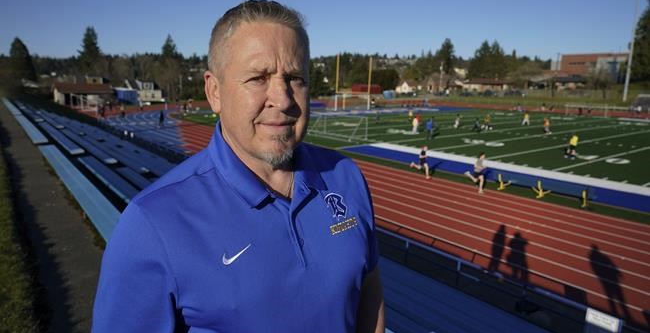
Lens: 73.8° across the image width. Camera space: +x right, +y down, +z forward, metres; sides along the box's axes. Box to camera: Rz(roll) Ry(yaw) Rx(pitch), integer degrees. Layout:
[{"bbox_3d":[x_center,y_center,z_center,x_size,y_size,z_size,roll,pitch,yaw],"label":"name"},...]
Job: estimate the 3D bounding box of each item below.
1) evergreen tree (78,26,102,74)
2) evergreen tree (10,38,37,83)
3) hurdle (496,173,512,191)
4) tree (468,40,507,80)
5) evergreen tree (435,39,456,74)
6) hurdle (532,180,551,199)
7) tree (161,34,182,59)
[{"bbox_3d":[-89.320,-42.731,165.023,9.141,20.319,9.141,-5,13,-27],"label":"evergreen tree"},{"bbox_3d":[-76.813,-26.856,110.012,7.110,11.855,7.110,-7,13,-34],"label":"evergreen tree"},{"bbox_3d":[8.781,0.760,21.250,0.700,0.780,0.500,10,14,40],"label":"hurdle"},{"bbox_3d":[63.768,-41.134,170.014,14.912,16.037,14.912,5,12,19],"label":"tree"},{"bbox_3d":[48.677,-42.740,175.016,8.887,17.287,8.887,4,11,15],"label":"evergreen tree"},{"bbox_3d":[9.943,1.068,19.850,0.800,0.780,0.500,10,14,40],"label":"hurdle"},{"bbox_3d":[-65.554,-46.891,185.017,9.395,18.244,9.395,-3,12,-19],"label":"tree"}]

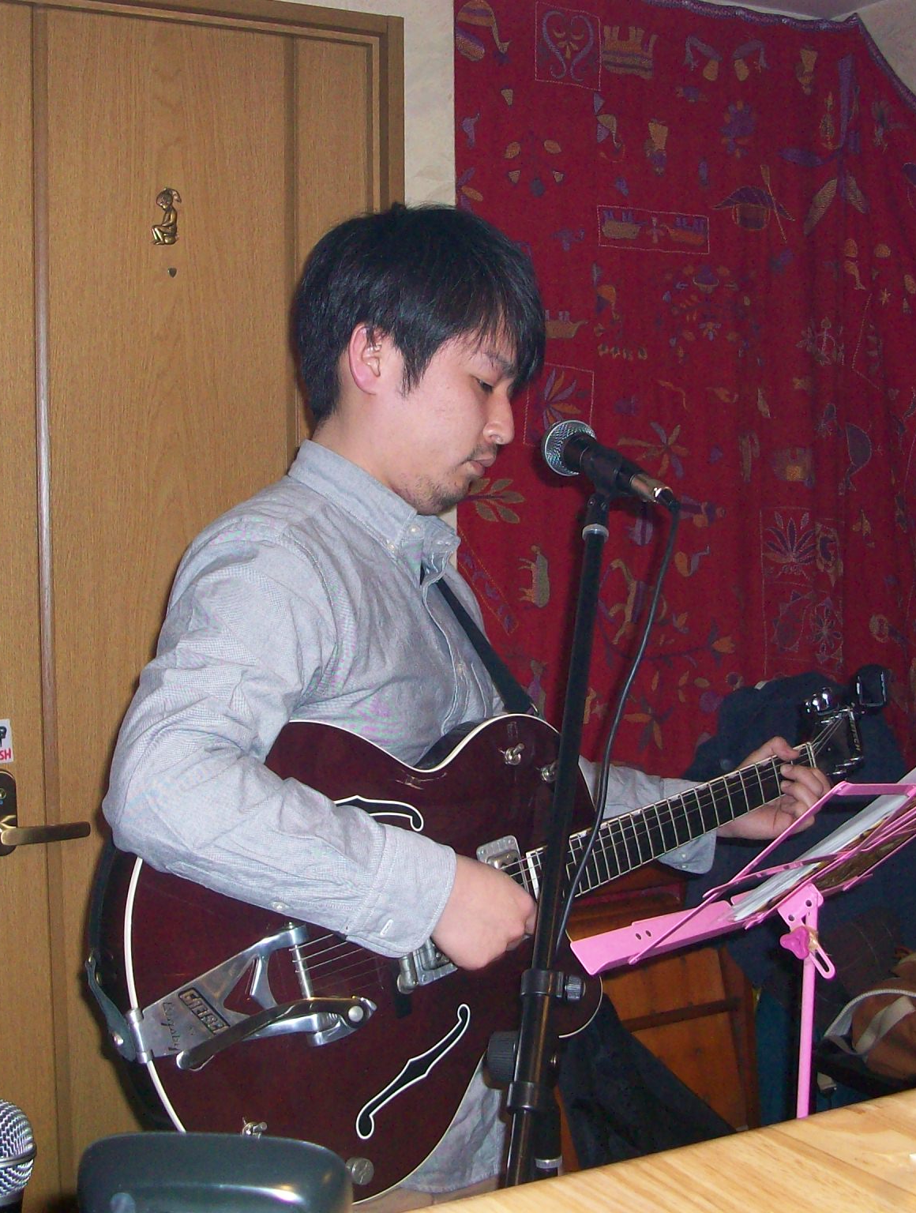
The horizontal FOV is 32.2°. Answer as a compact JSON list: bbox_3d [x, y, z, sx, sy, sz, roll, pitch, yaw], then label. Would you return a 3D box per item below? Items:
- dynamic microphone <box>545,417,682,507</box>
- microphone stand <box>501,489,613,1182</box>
[{"bbox_3d":[0.127,-0.119,1.350,0.052,0.052,0.195,-2,17,-20],"label":"dynamic microphone"},{"bbox_3d":[0.075,0.594,1.300,0.500,1.370,0.500,-2,5,-20],"label":"microphone stand"}]

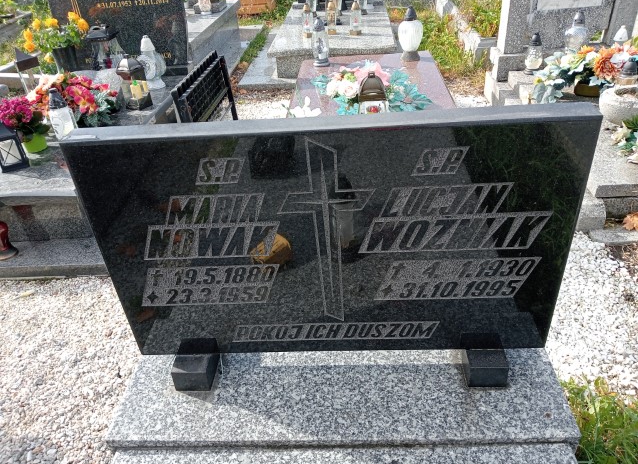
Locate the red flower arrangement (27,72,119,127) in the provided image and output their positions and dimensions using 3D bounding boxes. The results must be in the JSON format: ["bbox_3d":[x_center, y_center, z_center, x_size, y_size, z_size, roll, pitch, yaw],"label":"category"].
[{"bbox_3d":[-1.432,-0.767,2.973,0.520,0.260,0.360,-2,34,5],"label":"red flower arrangement"}]

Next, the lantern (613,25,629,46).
[{"bbox_3d":[1.714,-1.064,2.970,0.130,0.280,0.130,-2,34,5],"label":"lantern"}]

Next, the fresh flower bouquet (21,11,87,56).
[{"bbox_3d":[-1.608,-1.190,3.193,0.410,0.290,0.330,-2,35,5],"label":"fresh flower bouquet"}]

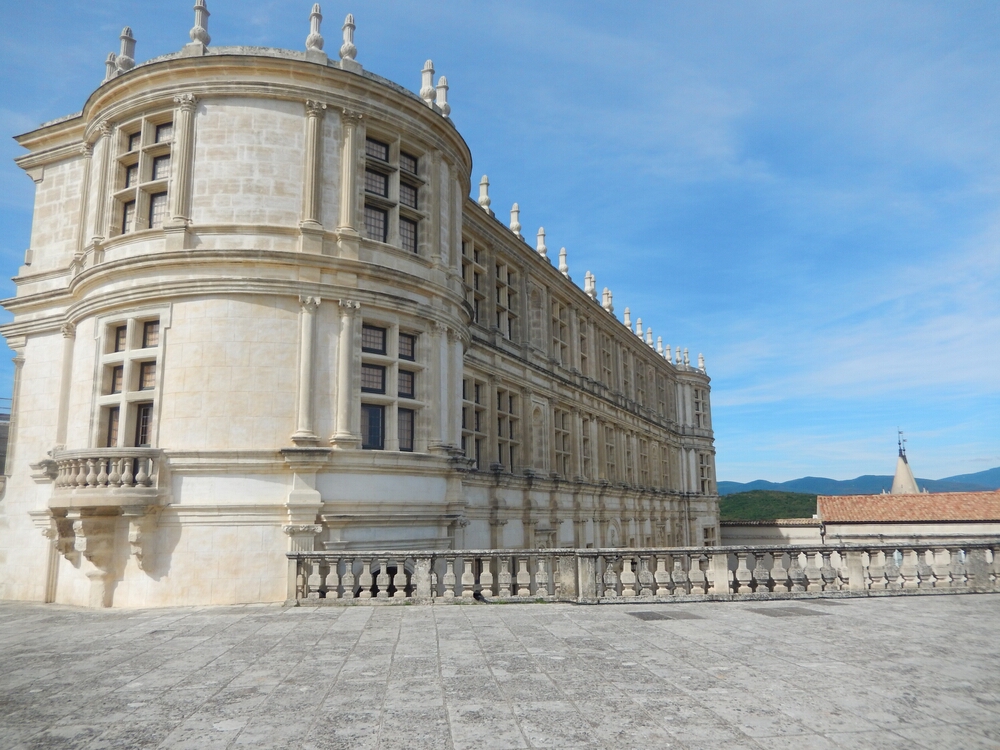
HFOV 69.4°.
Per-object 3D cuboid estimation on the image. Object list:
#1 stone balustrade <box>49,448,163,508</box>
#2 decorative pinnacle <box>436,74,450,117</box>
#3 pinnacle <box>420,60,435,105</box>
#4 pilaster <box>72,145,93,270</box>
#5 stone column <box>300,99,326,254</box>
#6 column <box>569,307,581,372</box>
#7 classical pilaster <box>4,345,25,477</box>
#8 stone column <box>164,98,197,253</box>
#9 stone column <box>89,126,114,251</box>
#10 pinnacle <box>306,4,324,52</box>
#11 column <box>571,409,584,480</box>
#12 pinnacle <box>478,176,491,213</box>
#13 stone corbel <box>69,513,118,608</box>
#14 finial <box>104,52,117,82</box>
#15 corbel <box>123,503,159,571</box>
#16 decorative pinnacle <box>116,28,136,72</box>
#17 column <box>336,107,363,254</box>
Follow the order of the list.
[{"bbox_3d":[-8.249,2.204,15.291,3.120,1.190,0.960,-6,-12,24],"label":"stone balustrade"},{"bbox_3d":[-1.583,-7.868,20.372,0.442,1.325,0.442,-1,-11,0],"label":"decorative pinnacle"},{"bbox_3d":[-1.934,-8.009,19.637,0.442,1.325,0.442,-1,-11,0],"label":"pinnacle"},{"bbox_3d":[-10.486,-4.143,18.213,0.340,3.810,0.480,7,-14,-35],"label":"pilaster"},{"bbox_3d":[-4.284,-4.581,16.631,0.500,3.810,0.370,4,-12,-23],"label":"stone column"},{"bbox_3d":[3.509,-1.639,34.005,0.240,3.145,0.480,-6,-12,24],"label":"column"},{"bbox_3d":[-12.385,0.958,18.401,0.460,3.300,0.200,-6,-13,25],"label":"classical pilaster"},{"bbox_3d":[-7.160,-4.592,16.310,0.500,3.810,0.370,-3,-12,10],"label":"stone column"},{"bbox_3d":[-9.940,-4.644,17.964,0.403,3.345,0.480,10,-15,-42],"label":"stone column"},{"bbox_3d":[-4.457,-8.409,17.515,0.440,1.310,0.440,4,-12,-22],"label":"pinnacle"},{"bbox_3d":[3.455,3.115,32.219,0.400,3.280,0.500,-6,-13,25],"label":"column"},{"bbox_3d":[-0.536,-6.642,26.512,0.440,1.580,0.440,-1,-11,0],"label":"pinnacle"},{"bbox_3d":[-8.300,3.726,14.546,0.470,1.930,0.820,-6,-12,23],"label":"stone corbel"},{"bbox_3d":[-10.332,-7.952,19.148,0.442,1.325,0.442,7,-14,-35],"label":"finial"},{"bbox_3d":[-7.253,3.313,14.695,0.365,1.292,0.653,-3,-12,12],"label":"corbel"},{"bbox_3d":[-9.395,-8.166,18.163,0.442,1.325,0.442,-10,-14,37],"label":"decorative pinnacle"},{"bbox_3d":[-3.539,-4.514,17.088,0.499,3.707,0.442,6,-13,-31],"label":"column"}]

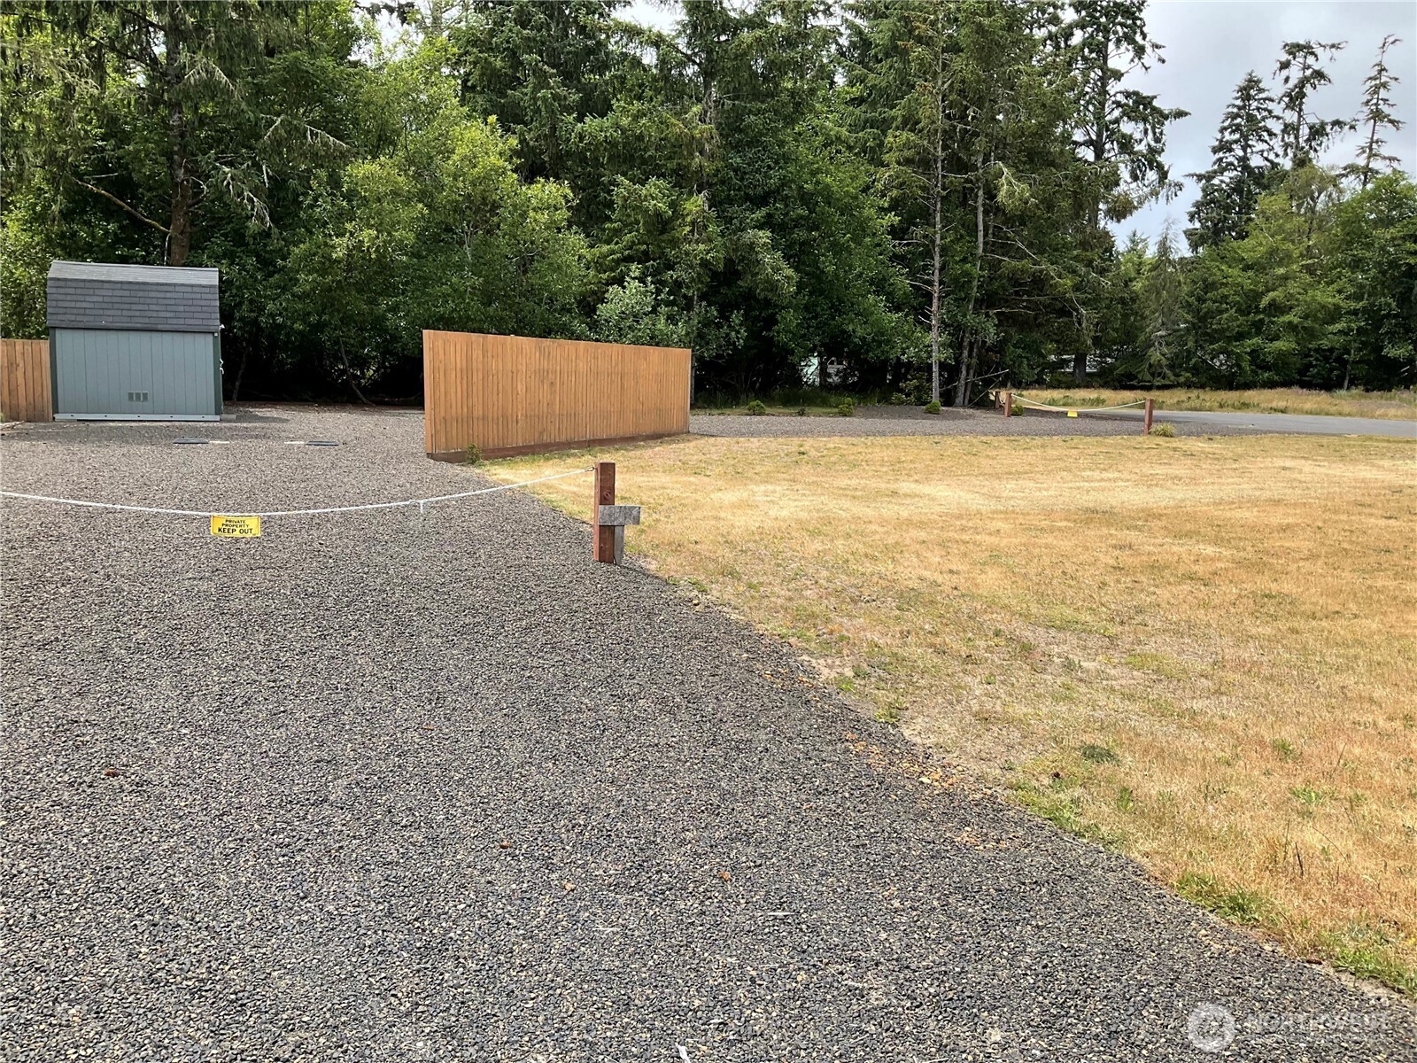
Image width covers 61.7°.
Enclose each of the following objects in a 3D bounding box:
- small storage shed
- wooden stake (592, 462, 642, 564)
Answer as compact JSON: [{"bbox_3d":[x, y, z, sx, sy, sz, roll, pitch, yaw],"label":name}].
[{"bbox_3d":[-11.886,-3.949,24.885,3.128,3.191,2.600,-2,8,-21],"label":"small storage shed"},{"bbox_3d":[-0.772,-0.164,10.276,0.390,0.860,0.175,-2,8,-26],"label":"wooden stake"}]

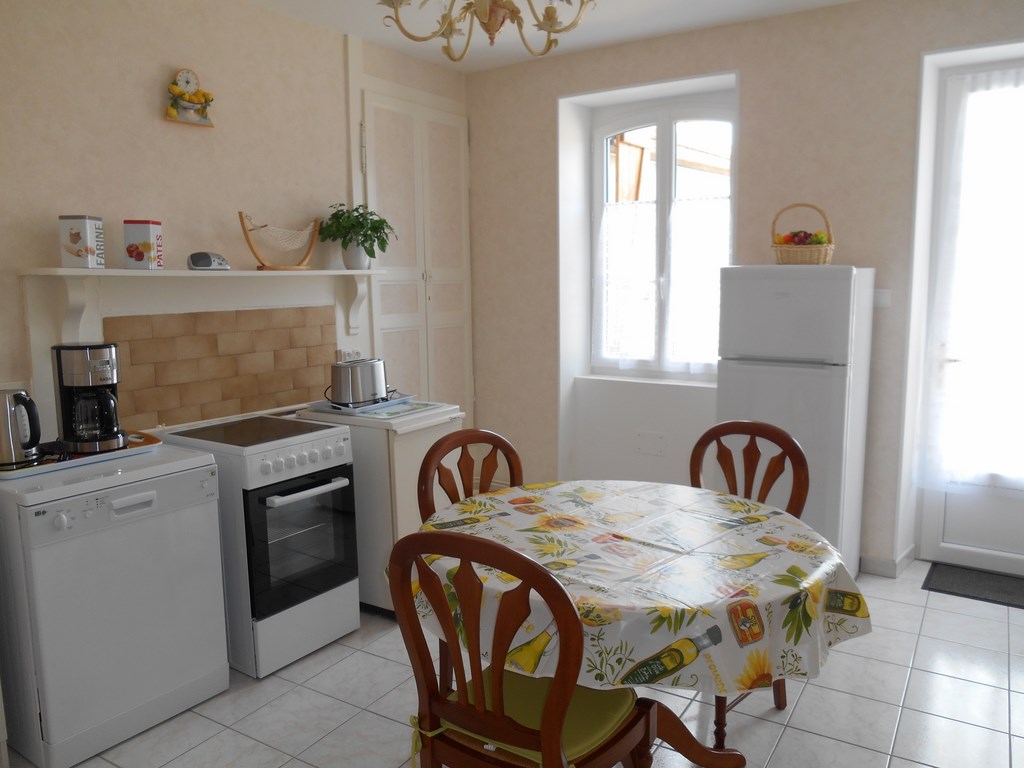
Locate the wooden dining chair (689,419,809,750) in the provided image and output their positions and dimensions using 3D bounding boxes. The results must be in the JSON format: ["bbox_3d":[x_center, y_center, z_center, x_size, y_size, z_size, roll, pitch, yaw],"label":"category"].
[{"bbox_3d":[0.621,0.614,2.475,0.500,0.945,0.460,-7,10,-41],"label":"wooden dining chair"}]

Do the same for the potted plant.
[{"bbox_3d":[-0.770,-0.727,3.812,0.310,0.325,0.330,-1,8,0],"label":"potted plant"}]

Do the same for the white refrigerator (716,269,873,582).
[{"bbox_3d":[1.283,0.209,3.506,0.540,1.457,0.585,4,9,32],"label":"white refrigerator"}]

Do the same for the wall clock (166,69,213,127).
[{"bbox_3d":[-1.300,-1.164,3.127,0.055,0.210,0.200,4,9,32],"label":"wall clock"}]

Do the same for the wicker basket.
[{"bbox_3d":[1.268,-0.646,3.365,0.240,0.270,0.190,4,9,32],"label":"wicker basket"}]

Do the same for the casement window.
[{"bbox_3d":[0.903,-0.836,4.485,0.970,1.610,0.090,4,9,32],"label":"casement window"}]

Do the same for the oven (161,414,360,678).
[{"bbox_3d":[-1.011,0.599,3.095,0.620,0.845,0.505,5,9,35],"label":"oven"}]

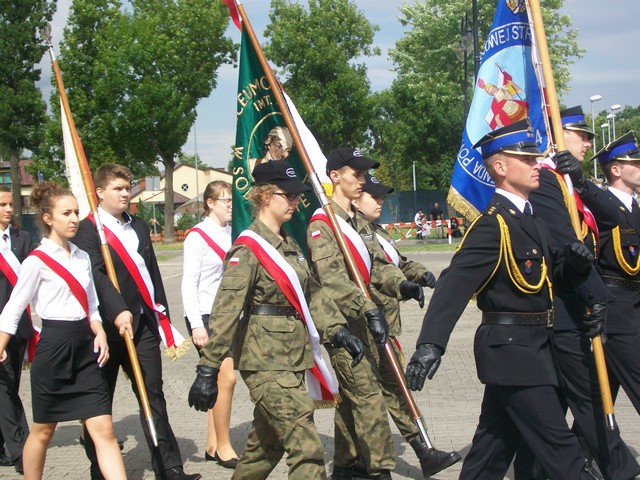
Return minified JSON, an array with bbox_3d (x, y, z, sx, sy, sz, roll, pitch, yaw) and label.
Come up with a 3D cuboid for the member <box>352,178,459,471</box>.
[{"bbox_3d":[0.444,0.471,7.220,0.750,1.680,0.550,-2,1,27],"label":"member"}]

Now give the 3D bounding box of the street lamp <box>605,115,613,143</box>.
[{"bbox_3d":[20.942,-5.054,92.585,0.720,7.800,0.300,-2,1,11],"label":"street lamp"}]

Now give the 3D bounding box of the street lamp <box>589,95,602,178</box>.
[{"bbox_3d":[16.258,-4.533,75.349,0.720,7.800,0.300,-2,1,11],"label":"street lamp"}]

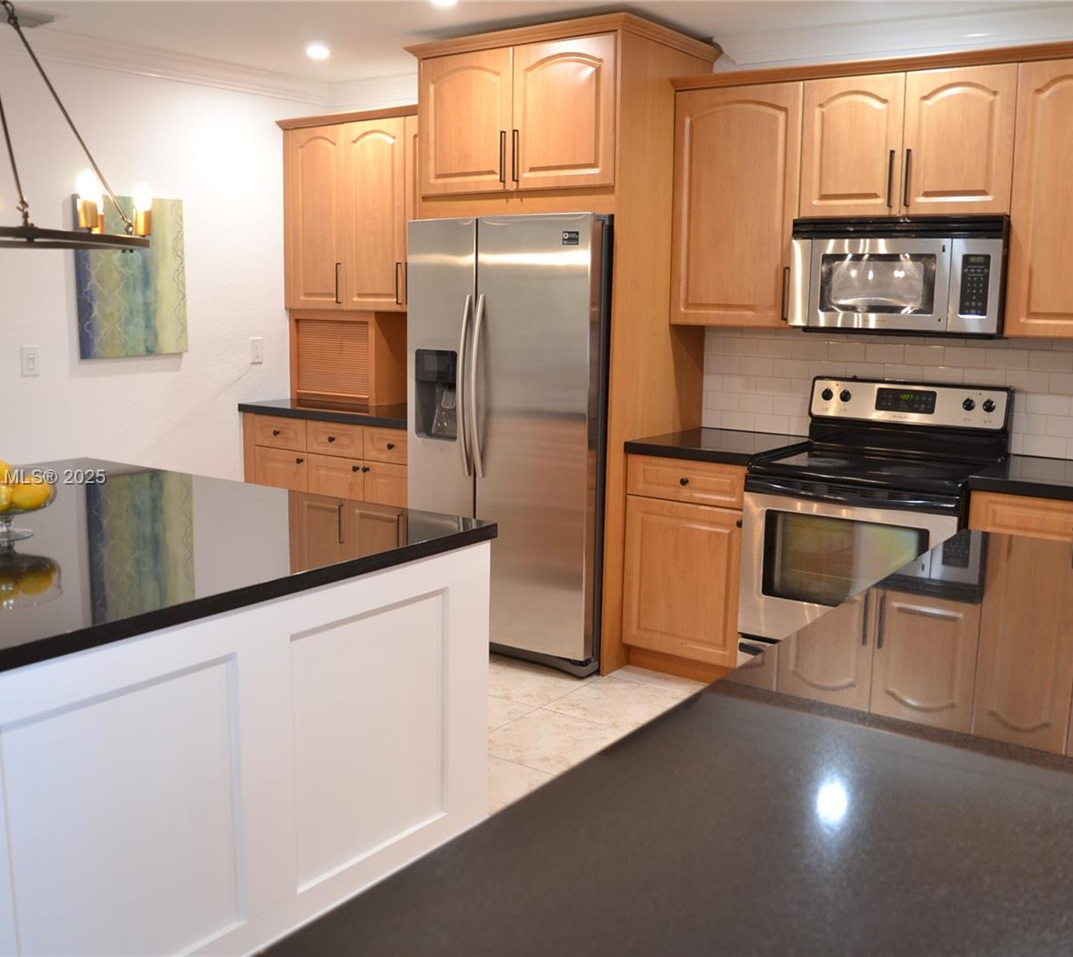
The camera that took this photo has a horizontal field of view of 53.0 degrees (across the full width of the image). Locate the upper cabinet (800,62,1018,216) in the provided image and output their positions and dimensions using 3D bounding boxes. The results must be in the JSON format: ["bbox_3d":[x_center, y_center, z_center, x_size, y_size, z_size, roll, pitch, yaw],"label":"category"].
[{"bbox_3d":[1.405,-1.214,3.995,0.759,0.493,0.335,7,12,33],"label":"upper cabinet"}]

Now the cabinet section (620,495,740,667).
[{"bbox_3d":[0.734,0.356,4.351,0.529,0.608,0.580,7,12,35],"label":"cabinet section"}]

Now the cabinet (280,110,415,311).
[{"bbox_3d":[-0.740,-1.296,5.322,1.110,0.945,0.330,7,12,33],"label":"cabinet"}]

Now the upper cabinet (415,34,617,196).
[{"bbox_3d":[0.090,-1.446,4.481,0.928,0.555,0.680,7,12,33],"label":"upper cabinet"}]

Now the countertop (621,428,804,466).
[{"bbox_3d":[0.757,-0.137,4.394,0.526,0.044,0.662,7,12,33],"label":"countertop"}]

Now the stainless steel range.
[{"bbox_3d":[1.268,0.251,4.071,0.760,1.190,0.735,7,12,33],"label":"stainless steel range"}]

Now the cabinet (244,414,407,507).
[{"bbox_3d":[-0.804,0.138,5.396,1.150,0.893,0.625,7,12,33],"label":"cabinet"}]

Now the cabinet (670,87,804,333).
[{"bbox_3d":[0.866,-1.077,4.378,0.524,0.911,0.335,7,12,33],"label":"cabinet"}]

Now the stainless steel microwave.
[{"bbox_3d":[1.382,-0.758,4.045,0.762,0.410,0.400,7,12,33],"label":"stainless steel microwave"}]

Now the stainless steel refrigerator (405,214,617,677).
[{"bbox_3d":[0.046,-0.189,4.680,0.910,1.790,0.860,7,12,33],"label":"stainless steel refrigerator"}]

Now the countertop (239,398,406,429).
[{"bbox_3d":[-0.817,-0.324,5.317,1.185,0.043,0.665,7,12,33],"label":"countertop"}]

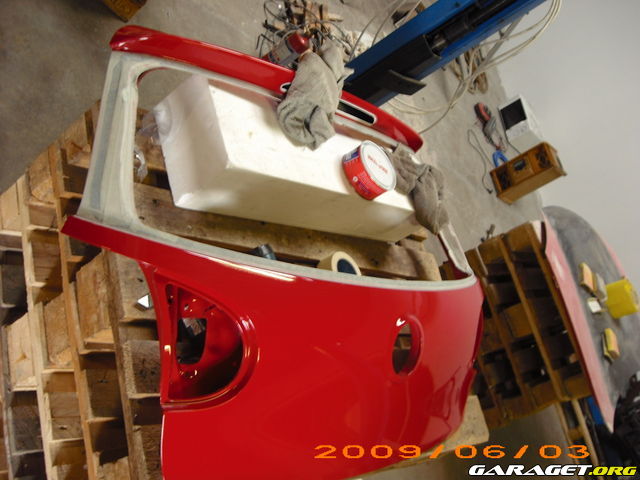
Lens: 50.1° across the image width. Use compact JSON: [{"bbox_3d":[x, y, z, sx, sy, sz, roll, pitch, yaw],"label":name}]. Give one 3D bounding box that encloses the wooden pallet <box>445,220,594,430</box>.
[{"bbox_3d":[1.209,0.509,3.666,1.200,0.720,0.800,12,56,-49],"label":"wooden pallet"}]

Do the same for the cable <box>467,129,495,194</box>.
[{"bbox_3d":[1.266,-0.597,5.208,0.318,0.030,0.603,17,53,-47],"label":"cable"}]

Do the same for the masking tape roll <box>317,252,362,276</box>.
[{"bbox_3d":[0.050,0.093,1.705,0.116,0.050,0.116,12,56,-49],"label":"masking tape roll"}]

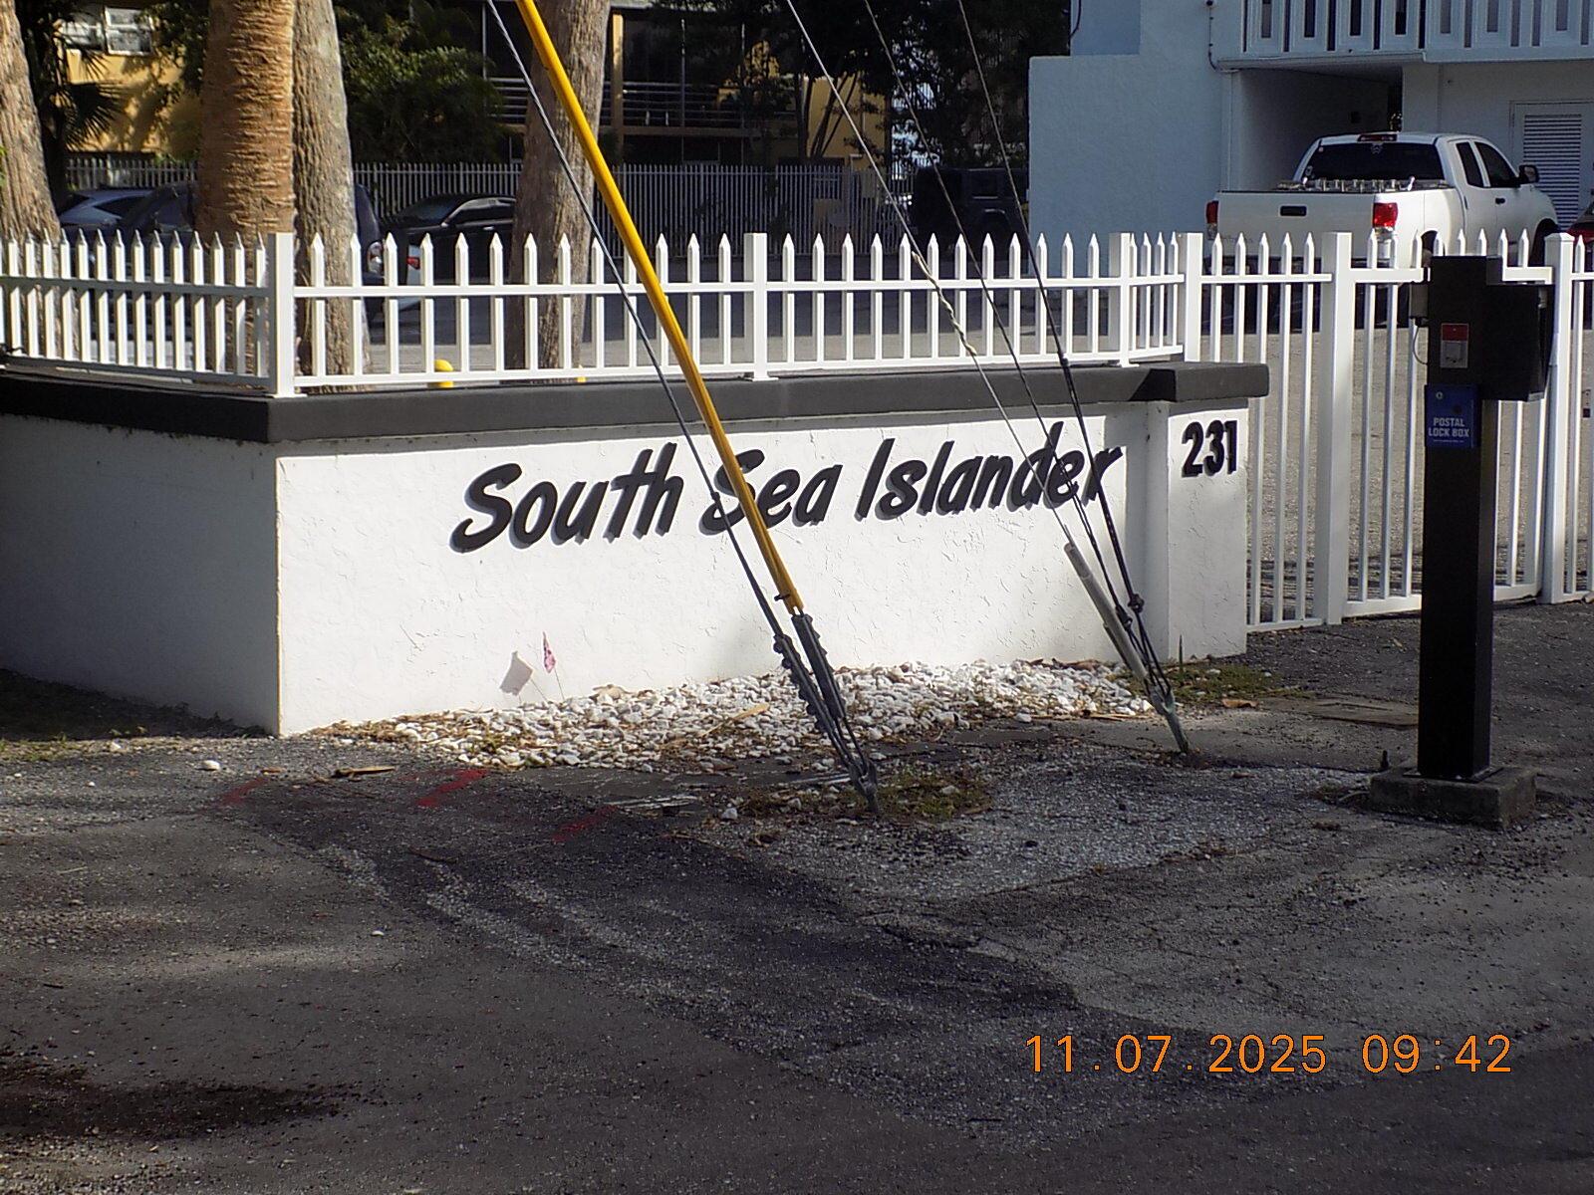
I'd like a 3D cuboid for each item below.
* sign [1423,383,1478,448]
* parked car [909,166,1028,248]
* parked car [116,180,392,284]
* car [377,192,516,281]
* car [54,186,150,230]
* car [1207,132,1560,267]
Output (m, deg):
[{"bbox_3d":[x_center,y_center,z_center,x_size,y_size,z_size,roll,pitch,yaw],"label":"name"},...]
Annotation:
[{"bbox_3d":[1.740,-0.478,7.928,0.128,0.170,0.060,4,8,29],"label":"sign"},{"bbox_3d":[4.716,-7.718,60.576,4.650,1.830,1.880,-4,8,-30],"label":"parked car"},{"bbox_3d":[-7.969,-4.782,40.800,4.400,1.740,1.820,-4,8,-30],"label":"parked car"},{"bbox_3d":[-5.773,-5.686,47.353,4.800,1.460,1.860,-5,9,-38],"label":"car"},{"bbox_3d":[-11.181,-6.338,52.590,4.600,1.630,1.850,-4,8,-32],"label":"car"},{"bbox_3d":[6.490,-4.005,32.270,2.030,1.930,5.810,5,9,32],"label":"car"}]

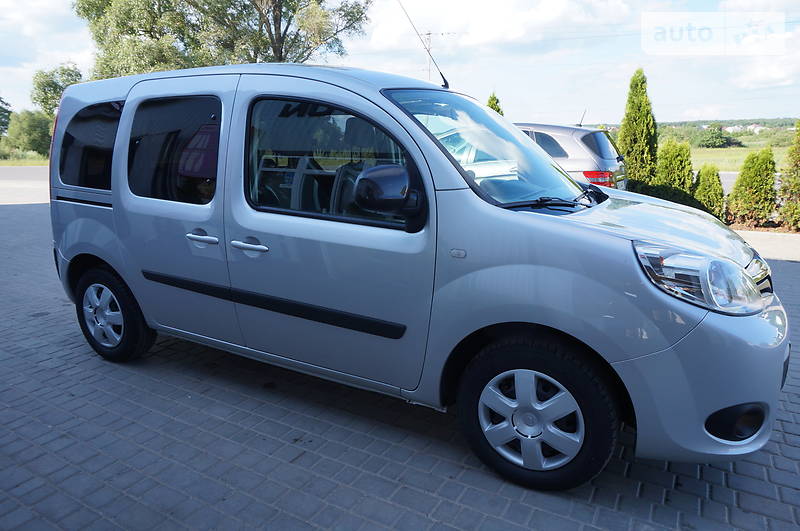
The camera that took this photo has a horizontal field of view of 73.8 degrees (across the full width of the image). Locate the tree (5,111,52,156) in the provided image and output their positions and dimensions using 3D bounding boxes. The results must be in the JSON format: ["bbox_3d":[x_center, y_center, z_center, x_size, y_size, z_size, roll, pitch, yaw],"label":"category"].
[{"bbox_3d":[-28.608,-10.056,41.013,3.850,3.638,3.850,-8,15,-33],"label":"tree"}]

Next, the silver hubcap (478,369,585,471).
[{"bbox_3d":[0.525,0.586,2.102,0.410,0.410,0.130,7,15,28],"label":"silver hubcap"}]

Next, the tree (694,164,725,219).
[{"bbox_3d":[5.249,-1.227,9.028,0.470,0.950,0.470,7,15,28],"label":"tree"}]

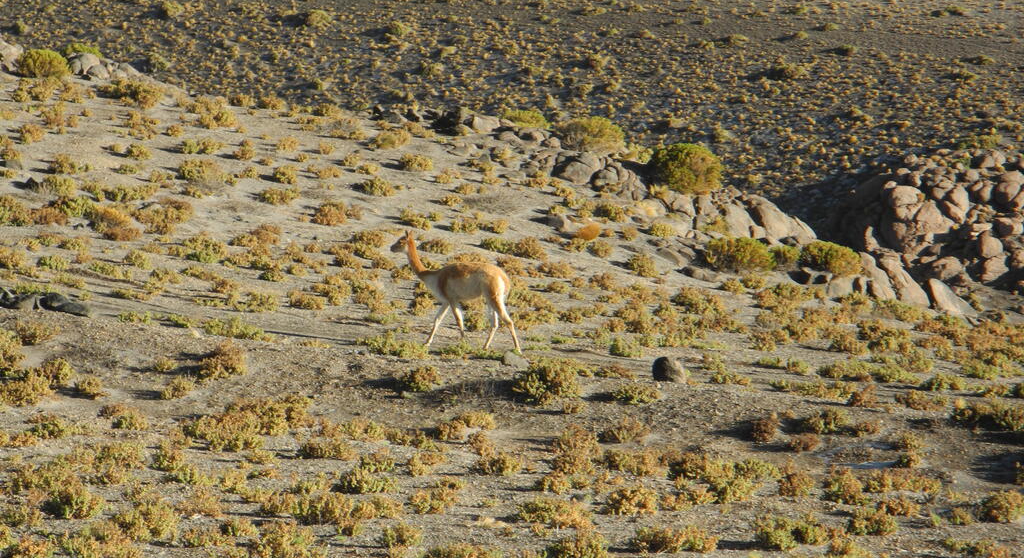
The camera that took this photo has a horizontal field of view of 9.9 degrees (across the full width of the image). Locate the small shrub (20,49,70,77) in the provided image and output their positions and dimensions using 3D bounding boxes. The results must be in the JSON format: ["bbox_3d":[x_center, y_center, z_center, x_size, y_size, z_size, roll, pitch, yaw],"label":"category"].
[{"bbox_3d":[-6.638,-3.060,84.000,0.740,0.370,0.660,0,6,0],"label":"small shrub"}]

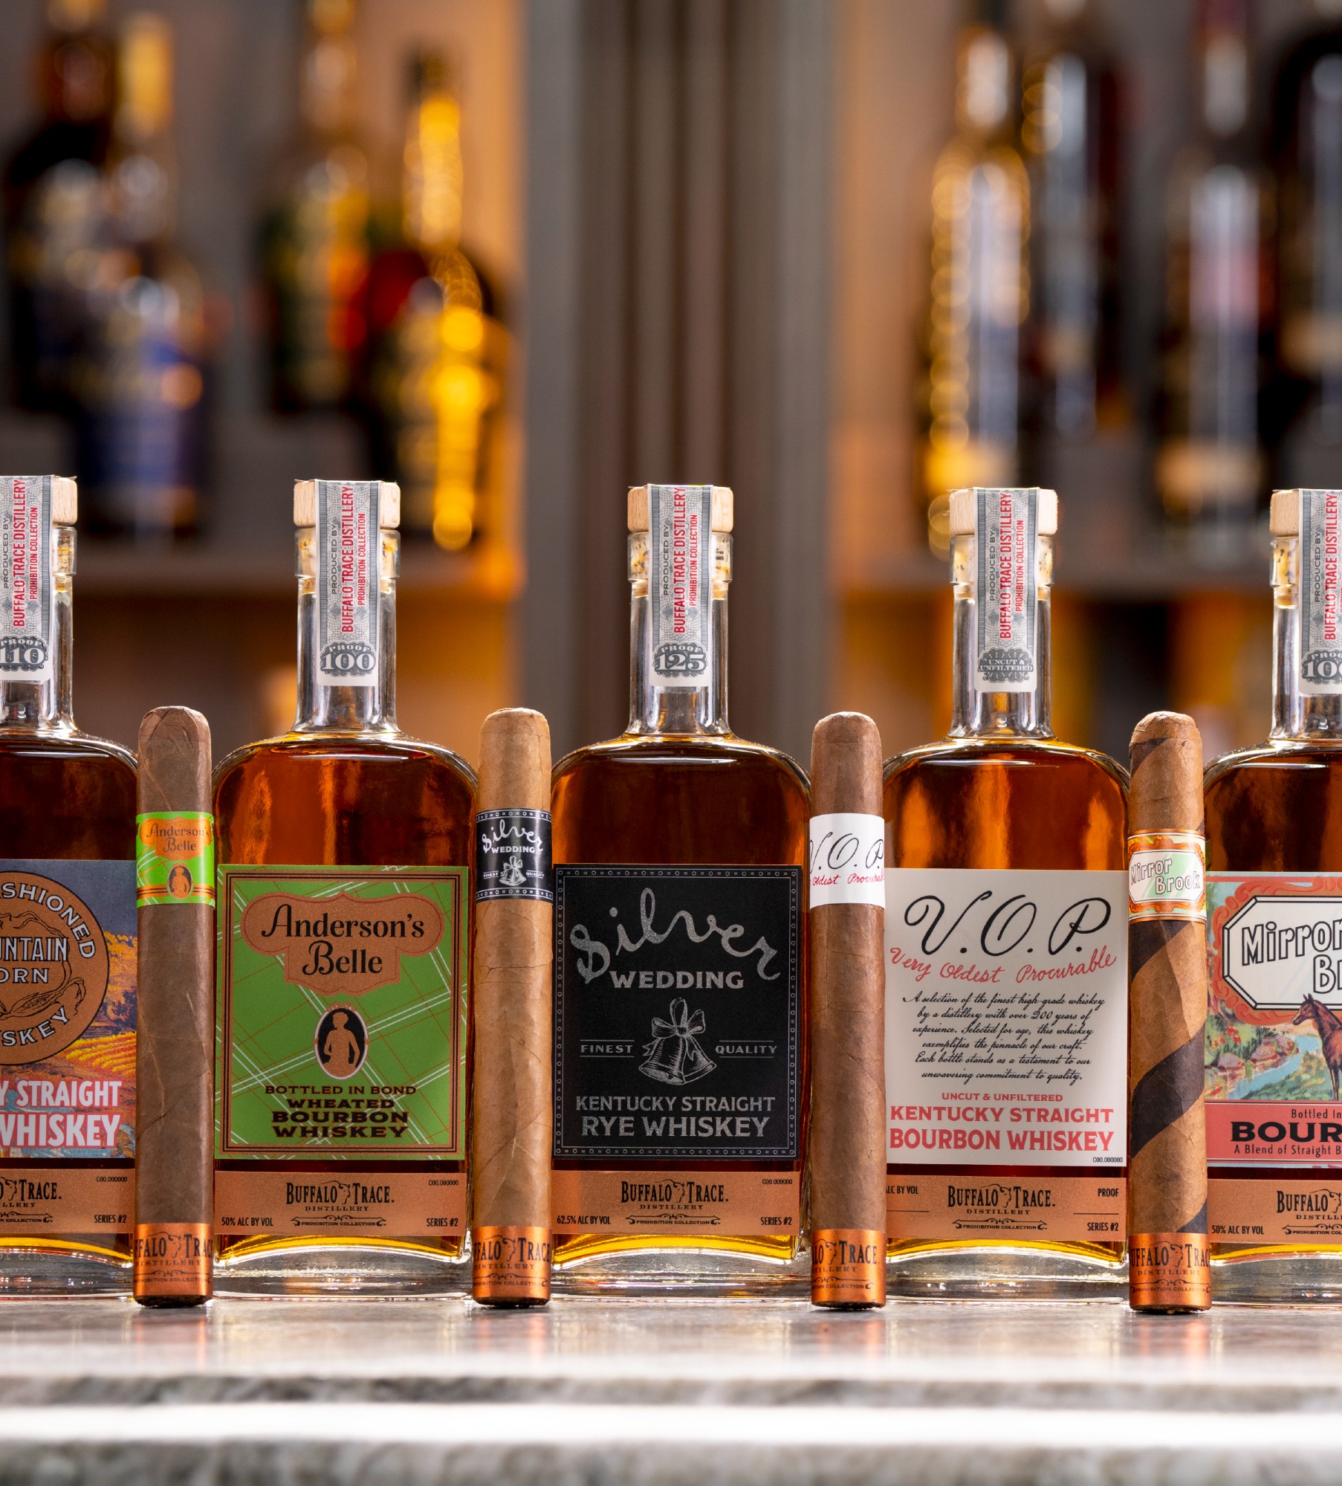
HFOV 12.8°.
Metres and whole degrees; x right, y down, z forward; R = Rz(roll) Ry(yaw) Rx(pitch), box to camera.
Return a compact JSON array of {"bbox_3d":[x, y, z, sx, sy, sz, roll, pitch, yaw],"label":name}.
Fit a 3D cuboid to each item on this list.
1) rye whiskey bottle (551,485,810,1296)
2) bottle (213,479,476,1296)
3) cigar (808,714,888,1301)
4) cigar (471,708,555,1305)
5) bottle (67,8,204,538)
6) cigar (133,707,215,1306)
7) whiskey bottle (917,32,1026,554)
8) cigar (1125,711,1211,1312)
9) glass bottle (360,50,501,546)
[{"bbox_3d":[0.002,0.039,1.581,0.074,0.212,0.052,0,0,-2],"label":"rye whiskey bottle"},{"bbox_3d":[-0.086,0.037,1.578,0.074,0.212,0.052,0,0,-2],"label":"bottle"},{"bbox_3d":[0.046,0.069,1.550,0.020,0.154,0.020,0,-1,-2],"label":"cigar"},{"bbox_3d":[-0.040,0.068,1.546,0.020,0.153,0.020,0,-1,-2],"label":"cigar"},{"bbox_3d":[-0.304,-0.269,3.470,0.082,0.304,0.082,0,0,-2],"label":"bottle"},{"bbox_3d":[-0.128,0.067,1.542,0.020,0.153,0.020,0,-1,-2],"label":"cigar"},{"bbox_3d":[0.177,-0.267,3.470,0.070,0.317,0.070,0,0,-2],"label":"whiskey bottle"},{"bbox_3d":[0.129,0.069,1.553,0.020,0.154,0.020,0,-1,-2],"label":"cigar"},{"bbox_3d":[-0.135,-0.256,3.470,0.083,0.286,0.083,0,0,-2],"label":"glass bottle"}]

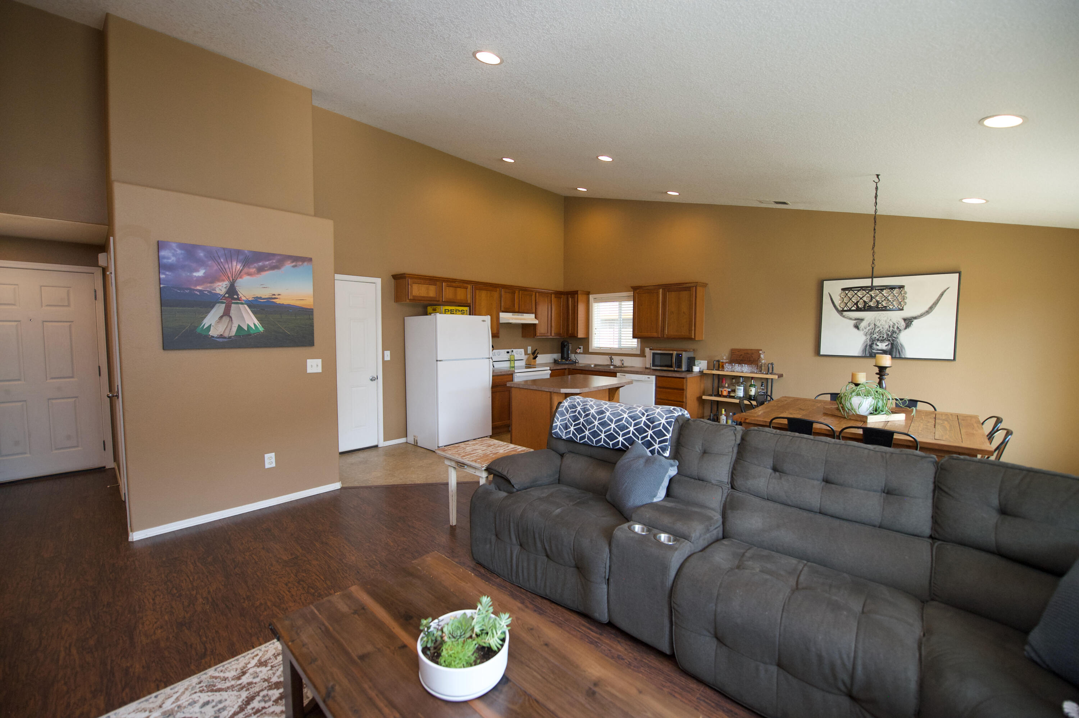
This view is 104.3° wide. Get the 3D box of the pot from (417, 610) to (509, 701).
[{"bbox_3d":[-0.224,0.864,1.249,0.258,0.092,0.258,0,3,0],"label":"pot"}]

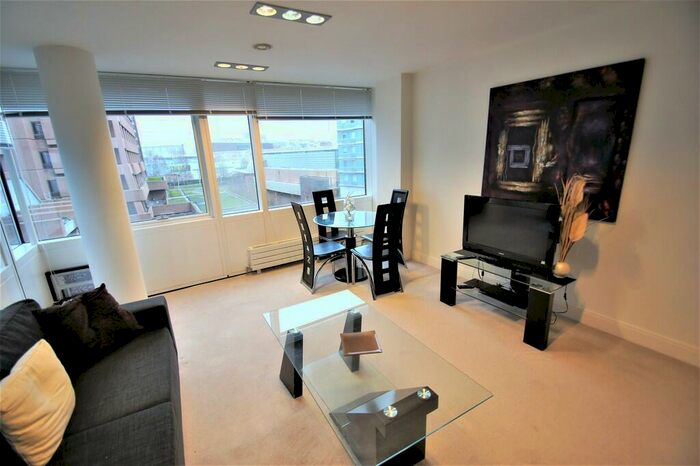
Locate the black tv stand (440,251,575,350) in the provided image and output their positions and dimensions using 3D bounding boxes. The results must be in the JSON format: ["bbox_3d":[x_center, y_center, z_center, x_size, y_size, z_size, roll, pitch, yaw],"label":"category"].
[{"bbox_3d":[1.350,0.532,2.662,0.402,0.487,0.990,-12,18,-32],"label":"black tv stand"}]

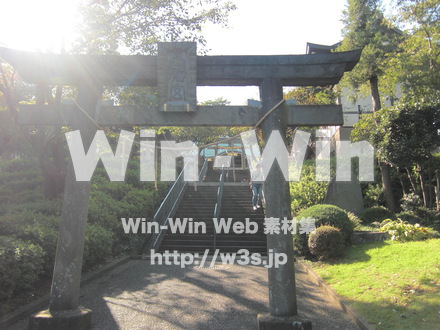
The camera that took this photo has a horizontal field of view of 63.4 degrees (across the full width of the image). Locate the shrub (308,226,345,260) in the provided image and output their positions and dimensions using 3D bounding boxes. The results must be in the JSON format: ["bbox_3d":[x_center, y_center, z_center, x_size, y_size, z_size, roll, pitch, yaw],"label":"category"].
[{"bbox_3d":[2.603,1.919,8.700,0.880,0.830,0.860,0,-6,0],"label":"shrub"}]

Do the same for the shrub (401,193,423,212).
[{"bbox_3d":[6.773,1.338,12.600,0.790,0.720,0.750,0,-5,0],"label":"shrub"}]

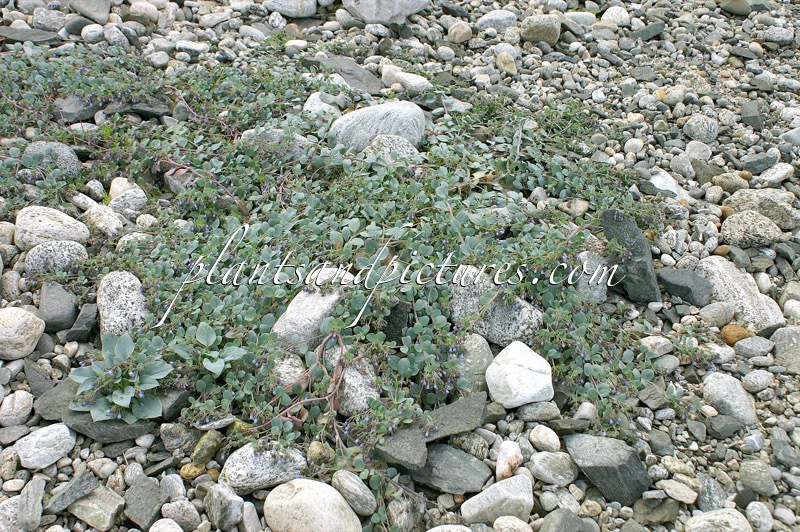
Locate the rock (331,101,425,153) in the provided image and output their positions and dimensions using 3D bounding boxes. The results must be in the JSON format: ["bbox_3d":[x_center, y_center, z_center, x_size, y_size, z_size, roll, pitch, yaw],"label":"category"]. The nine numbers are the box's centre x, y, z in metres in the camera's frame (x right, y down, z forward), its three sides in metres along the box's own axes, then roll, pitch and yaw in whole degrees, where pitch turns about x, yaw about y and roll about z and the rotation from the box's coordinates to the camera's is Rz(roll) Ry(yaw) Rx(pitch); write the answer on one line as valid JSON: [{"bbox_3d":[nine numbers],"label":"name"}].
[{"bbox_3d":[-0.060,-0.369,2.497,0.250,0.125,0.170,-9,38,-12],"label":"rock"}]

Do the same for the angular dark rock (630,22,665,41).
[{"bbox_3d":[0.901,-0.850,3.380,0.125,0.035,0.060,-34,51,-10],"label":"angular dark rock"}]

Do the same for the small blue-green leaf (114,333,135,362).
[{"bbox_3d":[-0.570,0.169,1.930,0.041,0.012,0.060,1,82,-6],"label":"small blue-green leaf"}]

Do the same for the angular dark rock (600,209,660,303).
[{"bbox_3d":[0.525,-0.026,2.138,0.083,0.076,0.212,-6,50,-8],"label":"angular dark rock"}]

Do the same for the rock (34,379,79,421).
[{"bbox_3d":[-0.599,0.234,1.639,0.076,0.022,0.080,9,39,12],"label":"rock"}]

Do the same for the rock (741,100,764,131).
[{"bbox_3d":[0.918,-0.391,2.429,0.052,0.043,0.070,18,42,22],"label":"rock"}]

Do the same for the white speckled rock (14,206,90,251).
[{"bbox_3d":[-0.802,-0.084,2.151,0.165,0.085,0.115,11,38,14],"label":"white speckled rock"}]

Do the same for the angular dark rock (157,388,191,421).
[{"bbox_3d":[-0.425,0.258,1.735,0.072,0.040,0.052,0,37,0],"label":"angular dark rock"}]

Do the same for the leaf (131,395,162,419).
[{"bbox_3d":[-0.505,0.280,1.860,0.060,0.012,0.045,31,55,17],"label":"leaf"}]

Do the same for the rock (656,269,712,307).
[{"bbox_3d":[0.615,0.046,2.007,0.120,0.050,0.075,23,43,27],"label":"rock"}]

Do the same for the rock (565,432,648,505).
[{"bbox_3d":[0.332,0.324,1.502,0.098,0.065,0.115,-18,42,-22],"label":"rock"}]

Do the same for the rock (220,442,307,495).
[{"bbox_3d":[-0.221,0.324,1.501,0.138,0.068,0.082,-7,39,-9],"label":"rock"}]

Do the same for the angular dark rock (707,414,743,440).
[{"bbox_3d":[0.588,0.291,1.693,0.068,0.037,0.048,0,37,0],"label":"angular dark rock"}]

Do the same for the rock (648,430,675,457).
[{"bbox_3d":[0.469,0.317,1.673,0.050,0.030,0.045,0,37,0],"label":"rock"}]

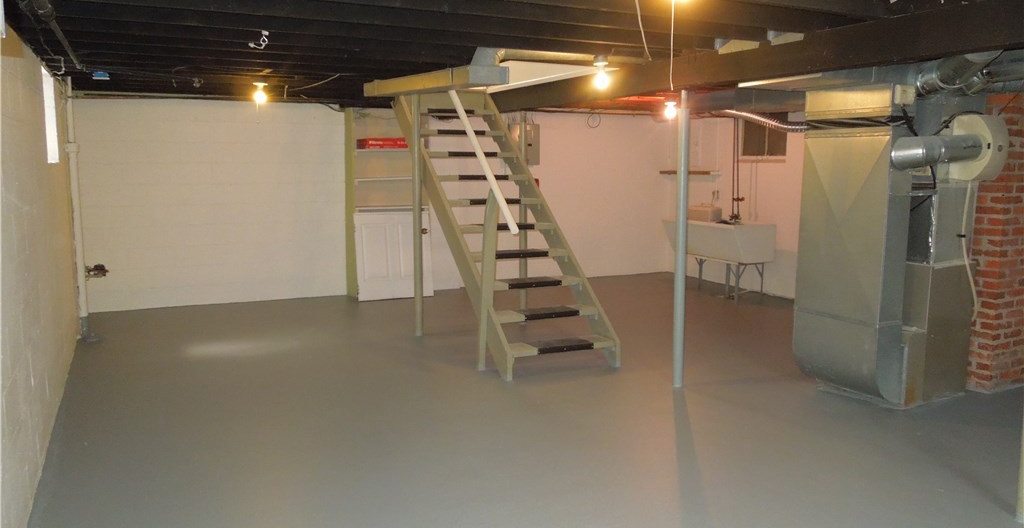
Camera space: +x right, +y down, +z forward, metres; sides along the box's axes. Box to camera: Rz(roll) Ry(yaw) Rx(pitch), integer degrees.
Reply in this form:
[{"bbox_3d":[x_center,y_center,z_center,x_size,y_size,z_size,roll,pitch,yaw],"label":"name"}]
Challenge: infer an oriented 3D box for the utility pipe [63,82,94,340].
[{"bbox_3d":[-3.504,-0.426,5.968,0.105,2.100,0.105,-4,9,-26],"label":"utility pipe"}]

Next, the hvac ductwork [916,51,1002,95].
[{"bbox_3d":[2.501,-1.080,4.107,0.210,0.220,0.400,-4,9,-26],"label":"hvac ductwork"}]

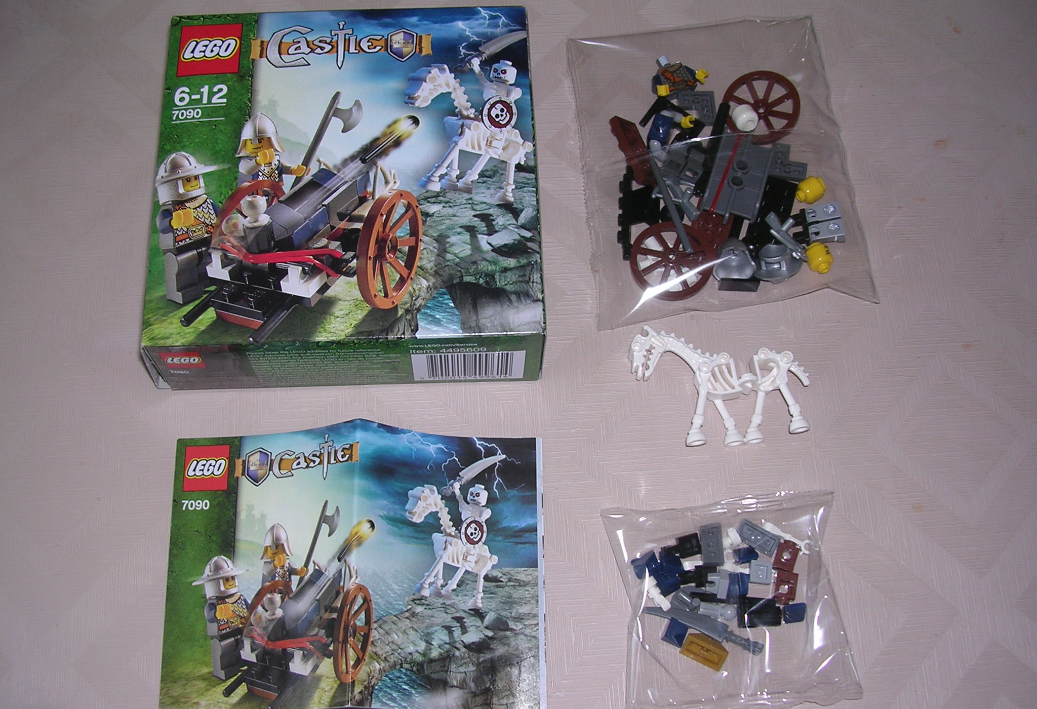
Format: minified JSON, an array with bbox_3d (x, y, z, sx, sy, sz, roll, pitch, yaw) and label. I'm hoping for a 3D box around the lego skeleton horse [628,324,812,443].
[{"bbox_3d":[0.078,0.010,0.438,0.067,0.017,0.051,-7,67,-4],"label":"lego skeleton horse"}]

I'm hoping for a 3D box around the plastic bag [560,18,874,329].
[{"bbox_3d":[0.081,-0.083,0.473,0.113,0.025,0.141,-5,67,-3],"label":"plastic bag"}]

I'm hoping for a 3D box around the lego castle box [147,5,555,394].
[{"bbox_3d":[-0.065,-0.063,0.452,0.143,0.043,0.145,-2,67,-2],"label":"lego castle box"}]

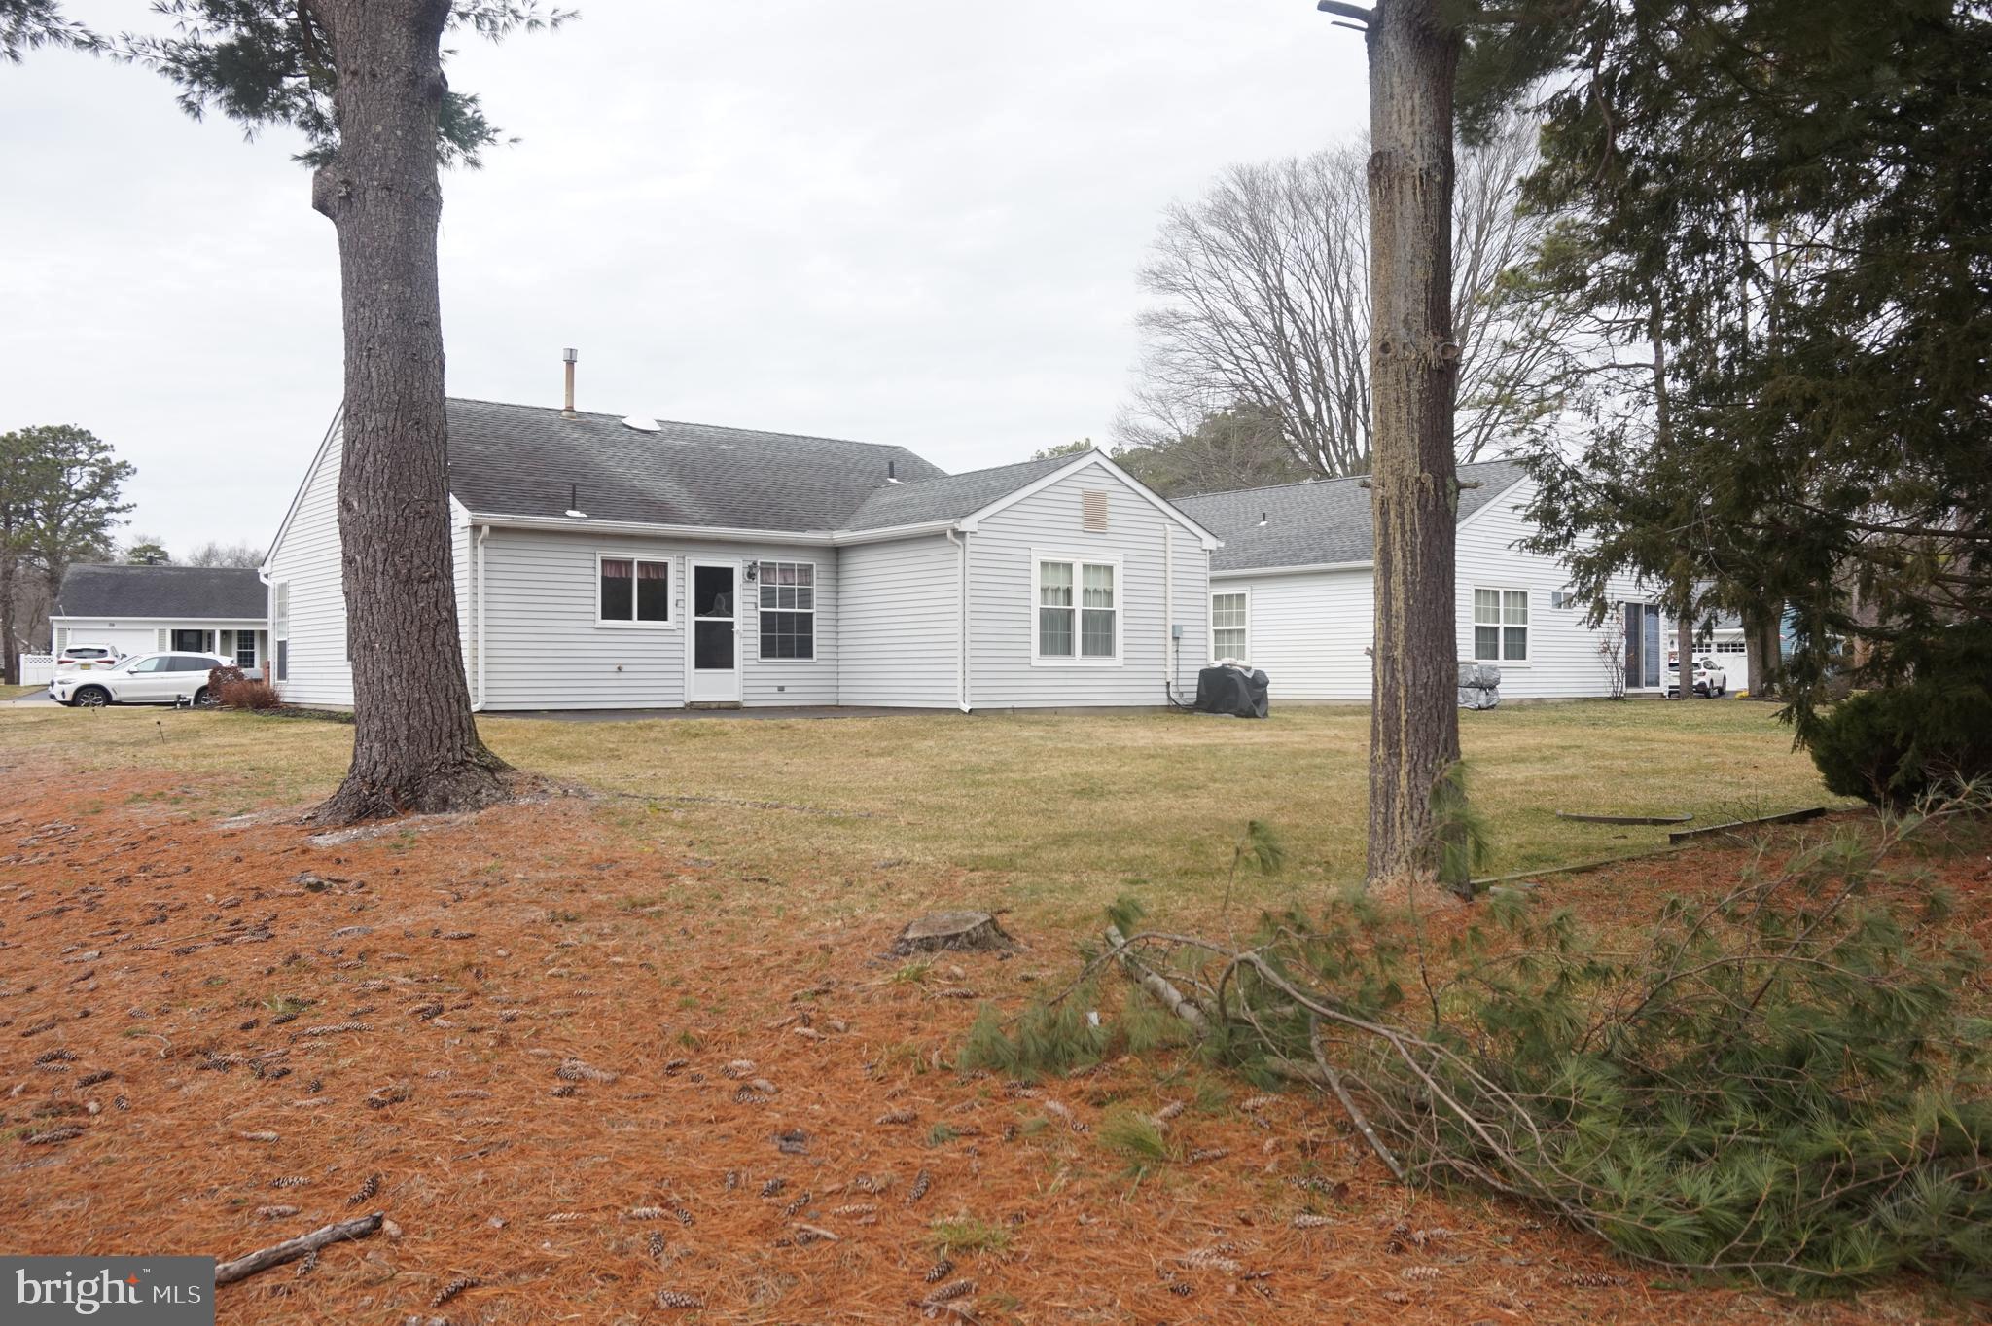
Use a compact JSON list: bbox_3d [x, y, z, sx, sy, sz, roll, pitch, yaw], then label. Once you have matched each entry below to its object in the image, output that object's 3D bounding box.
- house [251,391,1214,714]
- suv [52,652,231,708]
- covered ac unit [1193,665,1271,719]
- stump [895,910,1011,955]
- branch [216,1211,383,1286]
[{"bbox_3d":[-5.070,-1.781,25.325,10.800,5.100,14.400,0,-1,-39],"label":"house"},{"bbox_3d":[-23.499,0.531,41.397,4.720,1.680,1.950,0,-1,-39],"label":"suv"},{"bbox_3d":[3.560,0.426,22.400,0.760,0.760,0.780,0,-1,-39],"label":"covered ac unit"},{"bbox_3d":[-0.195,1.274,7.110,0.560,0.125,0.500,0,0,0],"label":"stump"},{"bbox_3d":[-1.727,1.451,3.722,0.046,0.046,0.424,-1,1,42],"label":"branch"}]

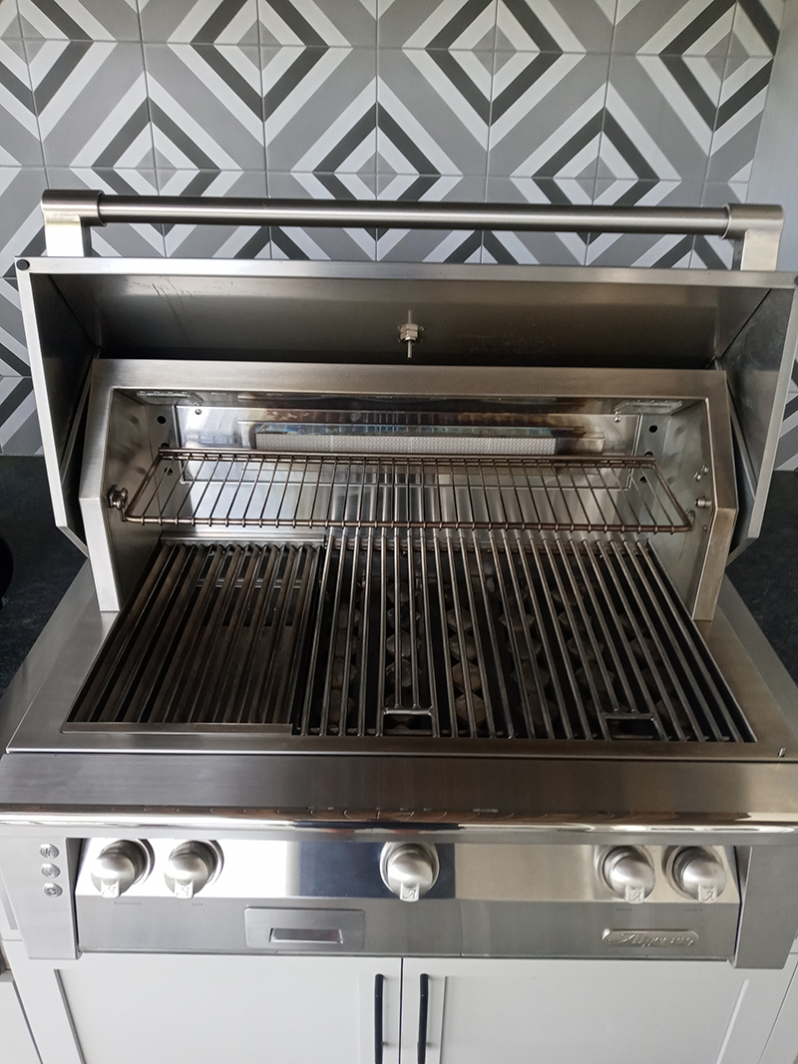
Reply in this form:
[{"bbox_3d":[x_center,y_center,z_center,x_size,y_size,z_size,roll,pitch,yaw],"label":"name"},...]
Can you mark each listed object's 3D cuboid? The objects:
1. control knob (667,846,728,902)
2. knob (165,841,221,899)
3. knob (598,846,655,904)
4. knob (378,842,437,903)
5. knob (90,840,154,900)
[{"bbox_3d":[0.368,0.424,1.063,0.069,0.069,0.050,1,-8,-1],"label":"control knob"},{"bbox_3d":[-0.251,0.414,1.055,0.069,0.069,0.050,1,-8,-1],"label":"knob"},{"bbox_3d":[0.280,0.423,1.062,0.069,0.069,0.050,1,-8,-1],"label":"knob"},{"bbox_3d":[0.012,0.419,1.059,0.069,0.069,0.050,1,-8,-1],"label":"knob"},{"bbox_3d":[-0.339,0.413,1.054,0.069,0.069,0.050,1,-8,-1],"label":"knob"}]

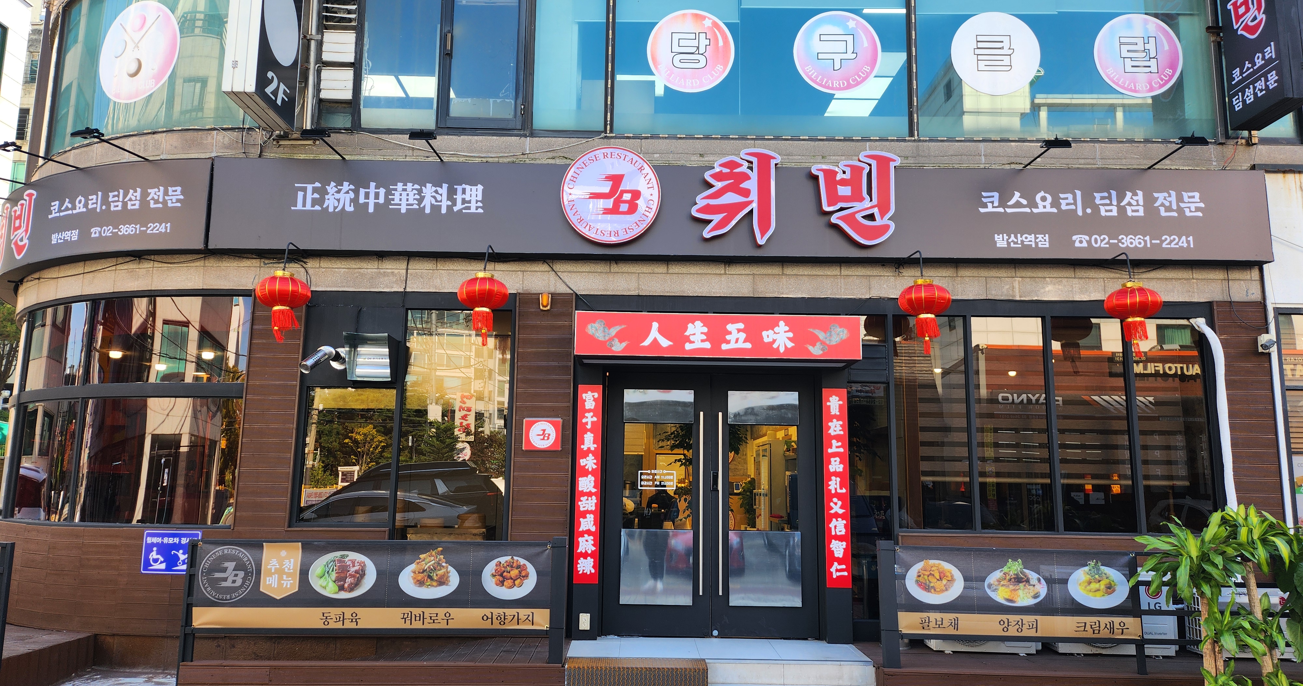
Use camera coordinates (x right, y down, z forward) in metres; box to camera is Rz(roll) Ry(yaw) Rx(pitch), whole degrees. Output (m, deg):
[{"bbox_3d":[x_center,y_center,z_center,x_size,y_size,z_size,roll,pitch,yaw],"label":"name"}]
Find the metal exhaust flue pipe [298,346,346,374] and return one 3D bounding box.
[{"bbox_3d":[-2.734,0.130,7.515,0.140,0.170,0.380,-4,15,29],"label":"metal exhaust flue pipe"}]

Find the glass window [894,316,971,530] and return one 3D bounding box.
[{"bbox_3d":[2.385,0.660,7.679,0.612,1.813,0.080,0,-9,0],"label":"glass window"}]

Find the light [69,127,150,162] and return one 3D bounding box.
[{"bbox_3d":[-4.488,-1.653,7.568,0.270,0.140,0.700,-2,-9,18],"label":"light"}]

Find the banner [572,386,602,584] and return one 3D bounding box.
[{"bbox_3d":[-0.516,1.149,7.404,0.196,1.600,0.030,1,-8,0],"label":"banner"}]

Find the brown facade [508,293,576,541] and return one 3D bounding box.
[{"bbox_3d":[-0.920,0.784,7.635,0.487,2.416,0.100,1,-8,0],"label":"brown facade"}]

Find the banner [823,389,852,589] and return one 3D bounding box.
[{"bbox_3d":[1.519,1.181,7.396,0.202,1.606,0.030,1,-8,0],"label":"banner"}]

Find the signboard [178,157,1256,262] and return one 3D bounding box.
[{"bbox_3d":[0.735,-1.123,7.802,9.019,0.795,0.200,0,-9,0],"label":"signboard"}]

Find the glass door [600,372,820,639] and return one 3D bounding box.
[{"bbox_3d":[0.492,1.333,7.538,1.812,2.166,0.080,1,-8,0],"label":"glass door"}]

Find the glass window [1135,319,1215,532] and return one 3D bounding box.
[{"bbox_3d":[4.420,0.687,7.662,0.593,1.817,0.080,0,-9,0],"label":"glass window"}]

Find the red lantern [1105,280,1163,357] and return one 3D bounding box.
[{"bbox_3d":[3.849,-0.193,7.180,0.410,0.610,0.410,1,-9,0],"label":"red lantern"}]

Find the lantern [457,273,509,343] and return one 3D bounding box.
[{"bbox_3d":[-1.352,-0.281,7.275,0.411,0.610,0.411,0,-9,0],"label":"lantern"}]

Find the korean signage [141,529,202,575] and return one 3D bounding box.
[{"bbox_3d":[-3.993,1.742,7.500,0.505,0.360,0.025,0,-9,7],"label":"korean signage"}]

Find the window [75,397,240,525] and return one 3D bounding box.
[{"bbox_3d":[-4.264,1.007,7.743,1.609,1.071,0.150,-1,-8,13],"label":"window"}]

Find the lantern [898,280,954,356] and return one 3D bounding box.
[{"bbox_3d":[2.198,-0.210,7.242,0.437,0.615,0.437,0,-9,0],"label":"lantern"}]

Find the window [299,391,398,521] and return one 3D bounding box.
[{"bbox_3d":[-2.577,0.949,7.662,0.774,1.143,0.080,0,-9,0],"label":"window"}]

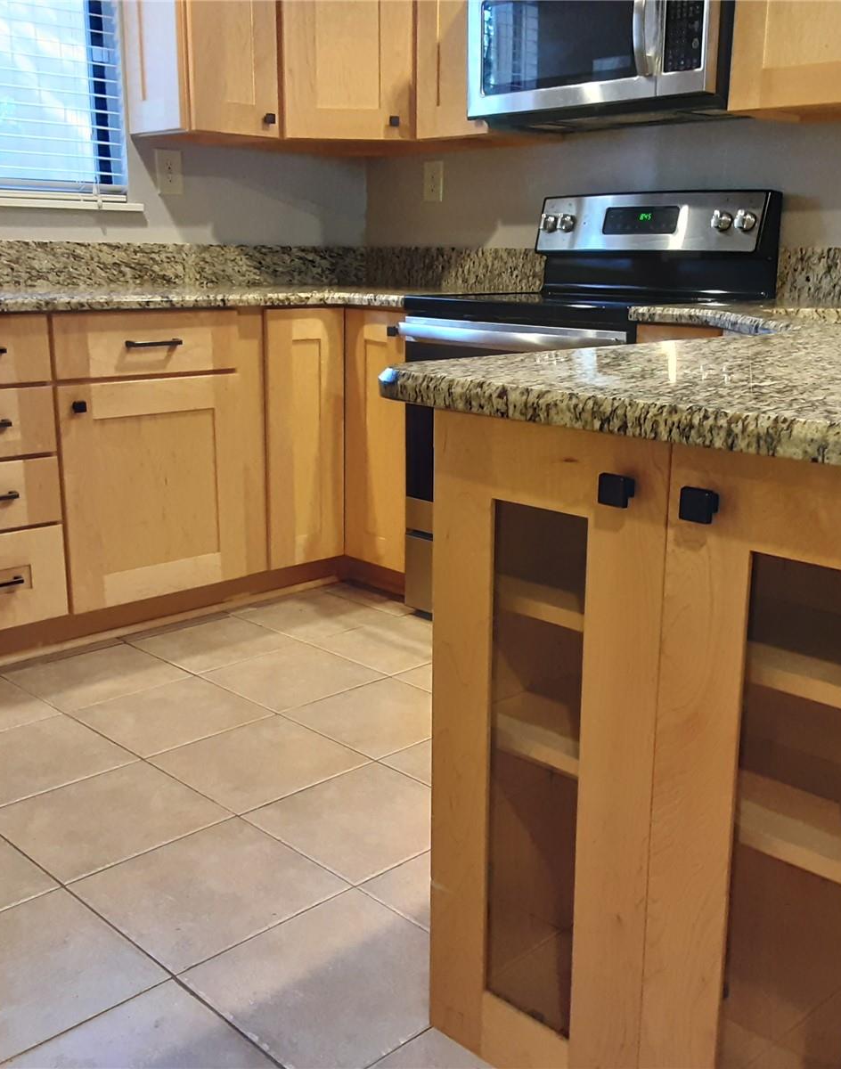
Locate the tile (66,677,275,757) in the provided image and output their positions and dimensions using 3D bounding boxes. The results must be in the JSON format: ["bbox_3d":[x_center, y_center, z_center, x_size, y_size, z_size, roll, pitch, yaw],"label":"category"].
[{"bbox_3d":[-0.578,0.422,2.670,0.346,0.012,0.346,-13,19,-41],"label":"tile"}]

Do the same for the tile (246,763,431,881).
[{"bbox_3d":[-0.099,0.532,2.150,0.341,0.011,0.334,-13,19,-42],"label":"tile"}]

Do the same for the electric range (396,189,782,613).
[{"bbox_3d":[0.430,-0.321,3.115,0.680,1.178,0.759,-13,19,-42],"label":"electric range"}]

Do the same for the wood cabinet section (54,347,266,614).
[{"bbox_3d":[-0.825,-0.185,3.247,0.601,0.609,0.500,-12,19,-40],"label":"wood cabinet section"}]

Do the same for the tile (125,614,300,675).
[{"bbox_3d":[-0.549,0.297,3.091,0.341,0.011,0.334,-13,19,-42],"label":"tile"}]

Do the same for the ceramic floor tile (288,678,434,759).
[{"bbox_3d":[-0.083,0.420,2.653,0.346,0.012,0.346,-13,19,-41],"label":"ceramic floor tile"}]

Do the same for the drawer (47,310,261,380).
[{"bbox_3d":[-0.825,-0.534,3.162,0.560,0.162,0.420,-13,19,-41],"label":"drawer"}]

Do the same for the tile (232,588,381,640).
[{"bbox_3d":[-0.306,0.243,3.381,0.346,0.012,0.346,-13,19,-41],"label":"tile"}]

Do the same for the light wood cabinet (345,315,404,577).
[{"bbox_3d":[0.087,-0.327,3.555,0.570,0.760,0.312,-13,19,-42],"label":"light wood cabinet"}]

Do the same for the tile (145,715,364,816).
[{"bbox_3d":[-0.338,0.480,2.421,0.346,0.012,0.346,-13,19,-41],"label":"tile"}]

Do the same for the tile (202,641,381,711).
[{"bbox_3d":[-0.322,0.361,2.901,0.346,0.012,0.346,-13,19,-41],"label":"tile"}]

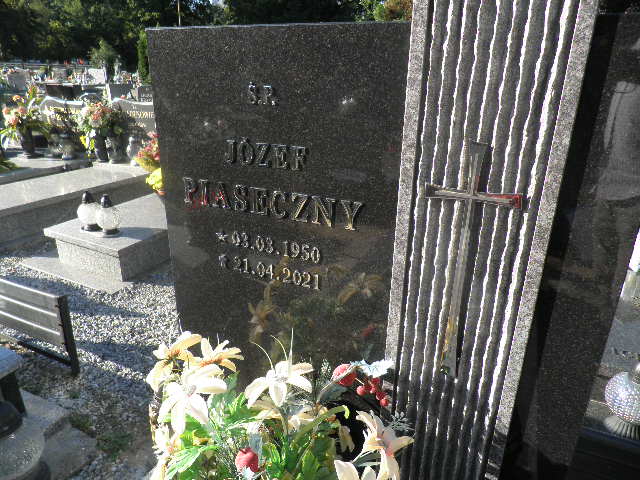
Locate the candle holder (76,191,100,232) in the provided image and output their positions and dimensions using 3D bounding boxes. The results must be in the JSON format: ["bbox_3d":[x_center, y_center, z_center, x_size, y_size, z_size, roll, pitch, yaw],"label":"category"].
[{"bbox_3d":[-1.727,-0.220,3.307,0.163,0.290,0.163,12,24,25],"label":"candle holder"}]

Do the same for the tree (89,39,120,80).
[{"bbox_3d":[-11.149,-9.126,22.836,1.650,2.280,1.650,12,24,25],"label":"tree"}]

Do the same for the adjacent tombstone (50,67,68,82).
[{"bbox_3d":[-11.064,-7.008,18.923,1.150,0.750,0.250,12,24,25],"label":"adjacent tombstone"}]

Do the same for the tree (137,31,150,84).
[{"bbox_3d":[-8.398,-8.640,21.333,0.900,2.610,0.900,12,24,25],"label":"tree"}]

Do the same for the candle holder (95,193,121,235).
[{"bbox_3d":[-1.530,-0.175,3.206,0.163,0.290,0.163,12,24,25],"label":"candle holder"}]

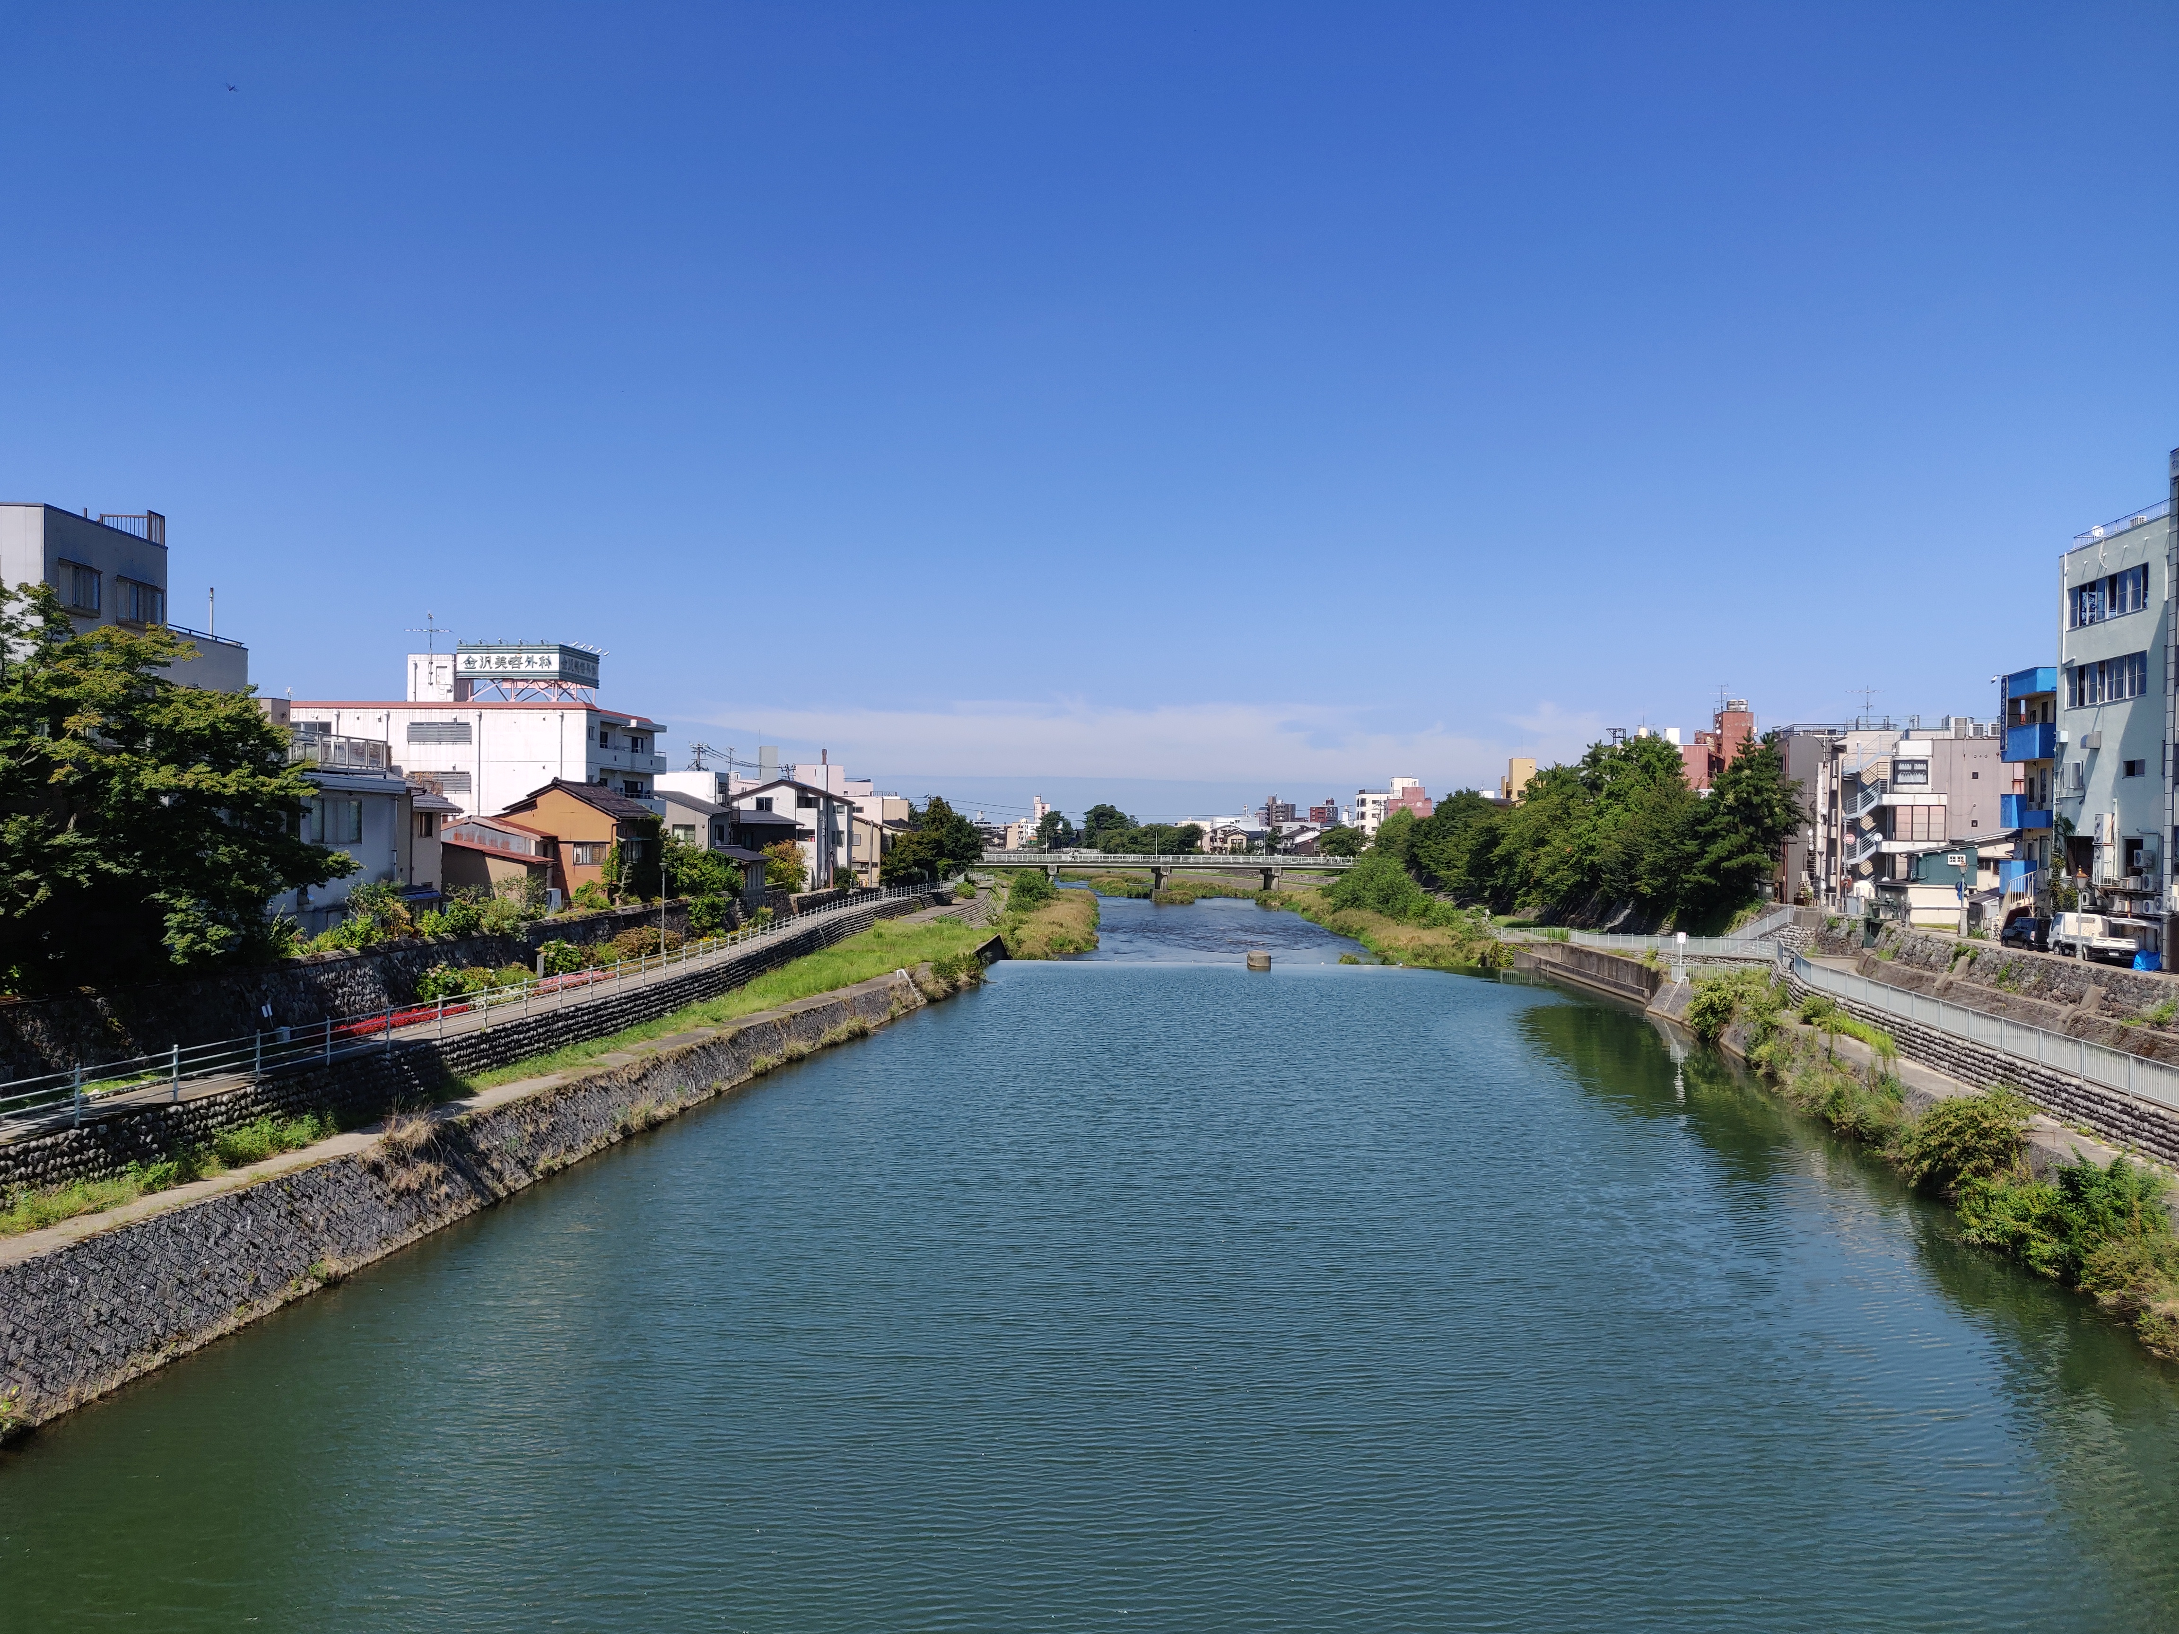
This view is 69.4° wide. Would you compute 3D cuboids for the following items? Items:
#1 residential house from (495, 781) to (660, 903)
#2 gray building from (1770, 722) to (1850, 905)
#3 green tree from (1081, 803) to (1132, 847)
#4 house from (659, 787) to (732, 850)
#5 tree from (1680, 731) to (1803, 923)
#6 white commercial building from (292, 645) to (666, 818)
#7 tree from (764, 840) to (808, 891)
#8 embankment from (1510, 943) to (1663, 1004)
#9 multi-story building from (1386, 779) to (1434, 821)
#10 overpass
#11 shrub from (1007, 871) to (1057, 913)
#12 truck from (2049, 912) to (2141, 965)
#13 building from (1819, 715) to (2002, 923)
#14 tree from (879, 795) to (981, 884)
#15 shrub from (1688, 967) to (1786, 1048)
[{"bbox_3d":[-30.000,1.400,93.000,6.900,6.950,9.800,0,-1,-1],"label":"residential house"},{"bbox_3d":[52.600,-0.130,112.800,6.300,12.500,7.000,1,0,12],"label":"gray building"},{"bbox_3d":[3.100,2.200,300.000,9.600,9.600,9.400,0,-1,0],"label":"green tree"},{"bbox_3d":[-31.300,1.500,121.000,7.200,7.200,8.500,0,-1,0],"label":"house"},{"bbox_3d":[39.800,0.800,97.000,7.000,12.000,6.800,0,-1,0],"label":"tree"},{"bbox_3d":[-42.747,-3.319,111.550,21.000,16.800,15.000,1,-1,0],"label":"white commercial building"},{"bbox_3d":[-22.979,3.669,119.000,3.400,3.900,3.200,1,-1,0],"label":"tree"},{"bbox_3d":[29.500,9.050,95.000,2.000,2.200,24.000,0,-1,0],"label":"embankment"},{"bbox_3d":[75.000,1.000,370.000,11.000,19.000,12.000,0,-1,0],"label":"multi-story building"},{"bbox_3d":[10.850,8.425,236.000,62.000,6.300,8.000,1,-1,-8],"label":"overpass"},{"bbox_3d":[-6.300,8.300,174.000,5.500,4.800,5.300,0,-1,0],"label":"shrub"},{"bbox_3d":[43.959,5.228,69.103,1.760,1.950,4.650,1,-1,12],"label":"truck"},{"bbox_3d":[52.600,0.120,102.000,10.800,12.200,7.000,0,-1,0],"label":"building"},{"bbox_3d":[-19.218,2.980,190.000,12.200,11.000,11.000,1,-1,0],"label":"tree"},{"bbox_3d":[29.890,8.845,73.000,4.100,3.300,3.300,1,-1,0],"label":"shrub"}]

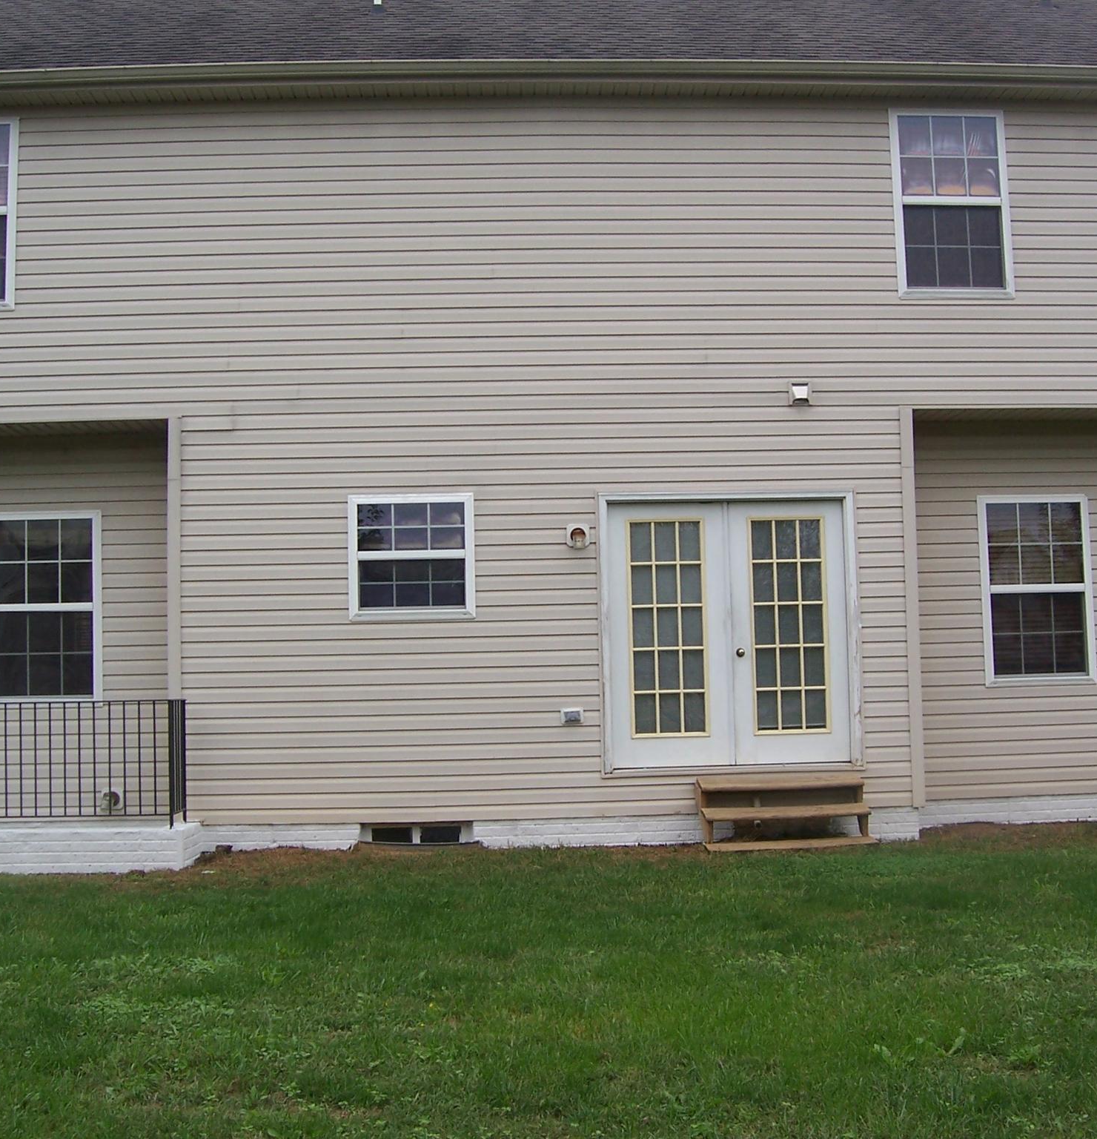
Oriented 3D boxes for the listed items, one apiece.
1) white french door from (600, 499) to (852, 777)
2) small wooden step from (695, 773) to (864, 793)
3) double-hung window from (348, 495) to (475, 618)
[{"bbox_3d":[1.377,0.493,11.944,1.930,2.100,0.130,-1,-4,-3],"label":"white french door"},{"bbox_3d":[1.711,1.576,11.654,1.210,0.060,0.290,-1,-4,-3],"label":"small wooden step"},{"bbox_3d":[-1.025,-0.091,11.878,0.940,0.940,0.100,-1,-4,-3],"label":"double-hung window"}]

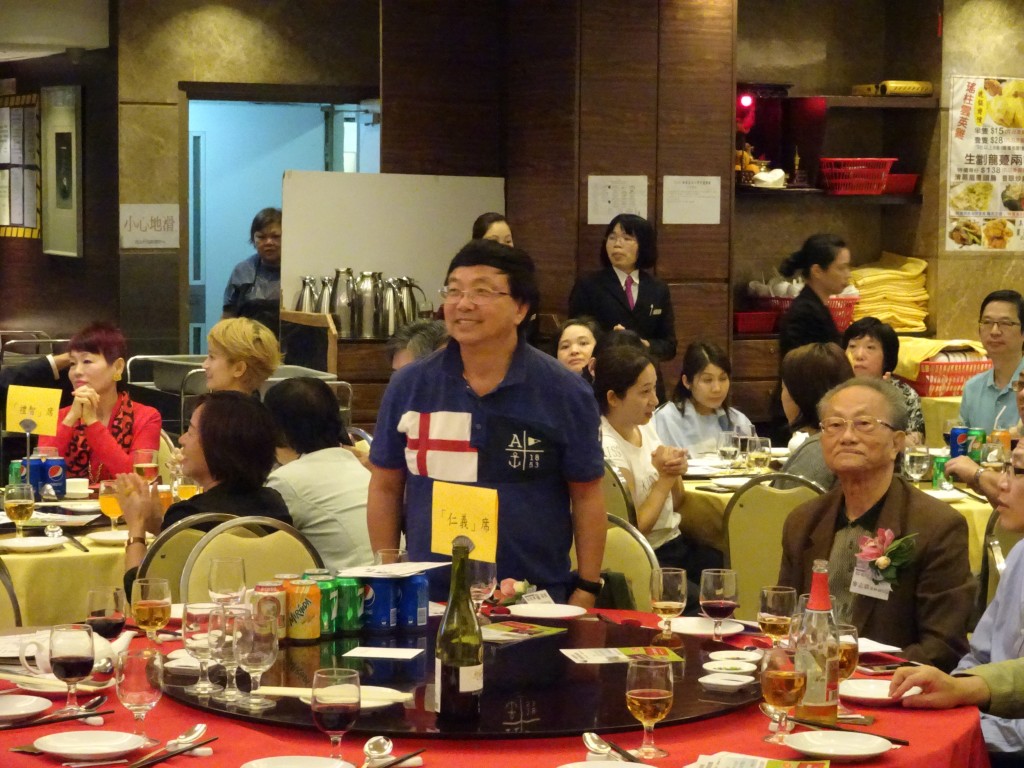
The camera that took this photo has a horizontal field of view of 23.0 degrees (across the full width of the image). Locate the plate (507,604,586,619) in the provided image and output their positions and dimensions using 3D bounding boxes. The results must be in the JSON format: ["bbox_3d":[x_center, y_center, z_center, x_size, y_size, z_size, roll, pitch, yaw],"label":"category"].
[{"bbox_3d":[0.068,0.500,5.431,0.185,0.021,0.185,0,4,0],"label":"plate"}]

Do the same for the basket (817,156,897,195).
[{"bbox_3d":[1.633,-0.979,11.850,0.300,0.172,0.220,-1,4,-20],"label":"basket"}]

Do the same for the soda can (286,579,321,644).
[{"bbox_3d":[-0.417,0.456,5.044,0.066,0.117,0.066,0,5,0],"label":"soda can"}]

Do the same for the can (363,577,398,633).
[{"bbox_3d":[-0.267,0.449,5.146,0.066,0.117,0.066,0,5,0],"label":"can"}]

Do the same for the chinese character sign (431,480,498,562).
[{"bbox_3d":[-0.090,0.263,4.800,0.165,0.140,0.012,4,6,40],"label":"chinese character sign"}]

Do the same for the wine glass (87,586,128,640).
[{"bbox_3d":[-0.788,0.475,4.900,0.076,0.151,0.076,0,4,0],"label":"wine glass"}]

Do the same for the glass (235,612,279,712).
[{"bbox_3d":[-0.453,0.492,4.459,0.079,0.156,0.079,1,4,0],"label":"glass"}]

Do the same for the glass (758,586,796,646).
[{"bbox_3d":[0.520,0.477,4.915,0.076,0.151,0.076,0,4,0],"label":"glass"}]

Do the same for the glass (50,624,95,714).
[{"bbox_3d":[-0.798,0.519,4.560,0.080,0.155,0.080,0,5,0],"label":"glass"}]

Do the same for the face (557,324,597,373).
[{"bbox_3d":[0.231,-0.131,9.000,0.150,0.190,0.160,-6,1,10],"label":"face"}]

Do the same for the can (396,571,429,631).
[{"bbox_3d":[-0.200,0.437,5.066,0.066,0.117,0.066,0,4,0],"label":"can"}]

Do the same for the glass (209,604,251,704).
[{"bbox_3d":[-0.507,0.487,4.520,0.079,0.156,0.079,1,4,0],"label":"glass"}]

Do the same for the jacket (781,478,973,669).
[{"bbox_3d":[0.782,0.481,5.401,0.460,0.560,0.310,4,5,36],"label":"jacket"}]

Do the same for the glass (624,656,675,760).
[{"bbox_3d":[0.235,0.553,4.268,0.079,0.156,0.079,1,4,0],"label":"glass"}]

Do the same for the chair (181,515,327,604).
[{"bbox_3d":[-0.544,0.784,5.927,0.430,0.900,0.540,-1,4,-20],"label":"chair"}]

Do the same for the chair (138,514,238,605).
[{"bbox_3d":[-0.864,0.736,6.391,0.430,0.920,0.540,-2,5,-30],"label":"chair"}]

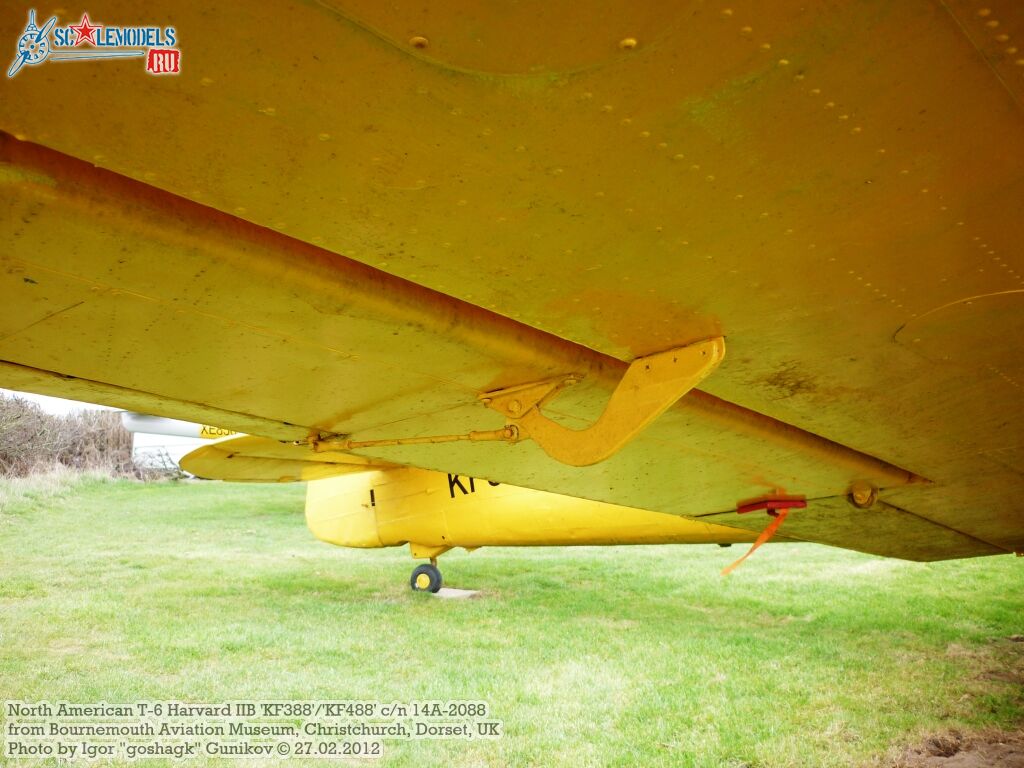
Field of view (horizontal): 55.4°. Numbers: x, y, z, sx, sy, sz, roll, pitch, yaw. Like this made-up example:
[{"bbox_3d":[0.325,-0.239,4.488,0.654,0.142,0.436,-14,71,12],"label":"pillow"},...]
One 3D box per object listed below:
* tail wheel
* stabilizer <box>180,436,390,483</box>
[{"bbox_3d":[-0.653,1.510,7.540,0.260,0.260,0.100,-1,-6,32],"label":"tail wheel"},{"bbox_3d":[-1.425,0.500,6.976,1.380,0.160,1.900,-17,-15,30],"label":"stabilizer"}]

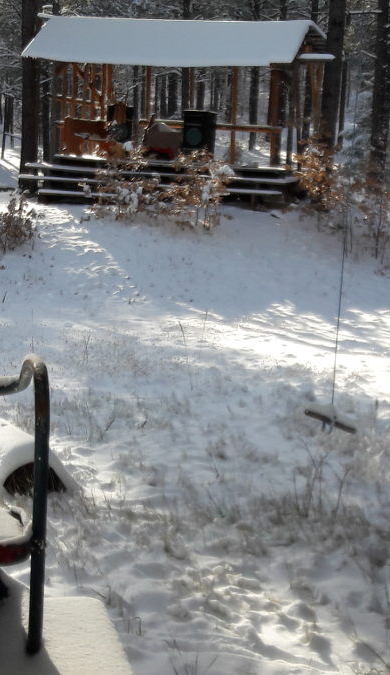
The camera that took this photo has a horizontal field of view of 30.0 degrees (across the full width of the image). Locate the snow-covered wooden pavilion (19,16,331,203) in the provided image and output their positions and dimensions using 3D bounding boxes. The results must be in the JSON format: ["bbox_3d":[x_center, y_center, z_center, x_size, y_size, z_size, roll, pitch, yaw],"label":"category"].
[{"bbox_3d":[-0.534,-5.252,16.867,6.297,4.152,4.012,5,12,13],"label":"snow-covered wooden pavilion"}]

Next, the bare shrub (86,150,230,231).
[{"bbox_3d":[-0.649,-2.704,13.300,2.473,1.408,1.600,3,12,0],"label":"bare shrub"}]

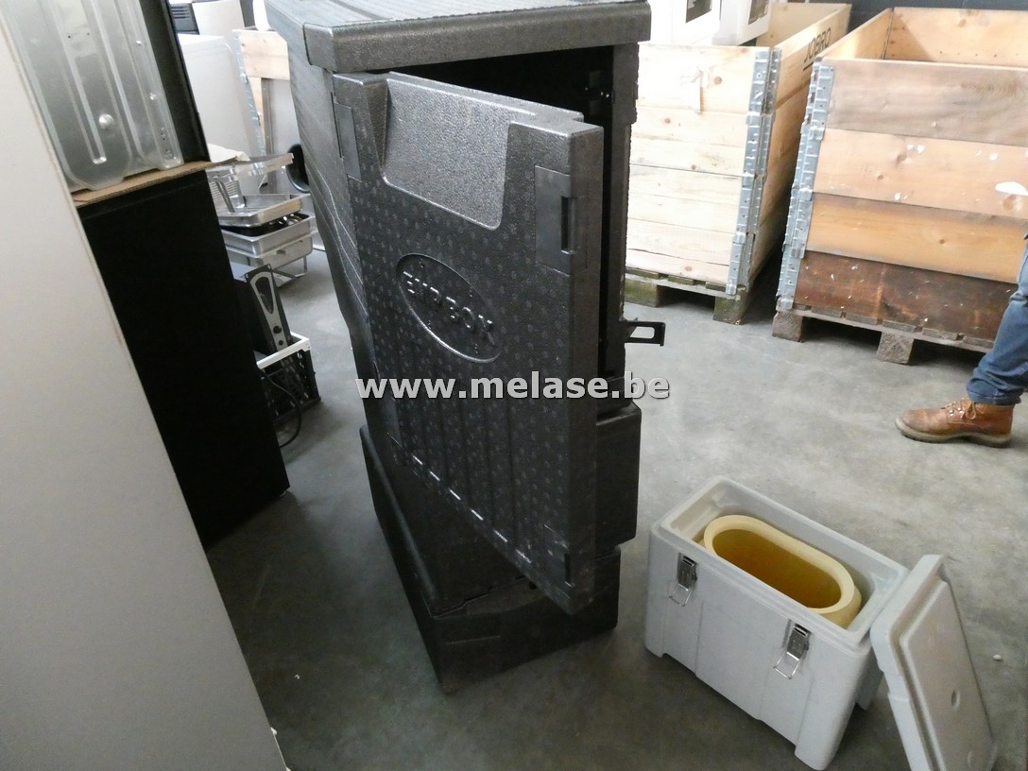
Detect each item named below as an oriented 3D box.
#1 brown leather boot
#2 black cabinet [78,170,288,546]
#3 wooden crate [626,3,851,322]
[{"bbox_3d":[1.250,0.080,2.022,0.296,0.147,0.104,6,33,14],"label":"brown leather boot"},{"bbox_3d":[-1.005,-0.030,1.696,0.515,0.879,0.535,19,38,31],"label":"black cabinet"},{"bbox_3d":[0.792,-1.013,3.045,0.800,0.934,1.200,16,37,28],"label":"wooden crate"}]

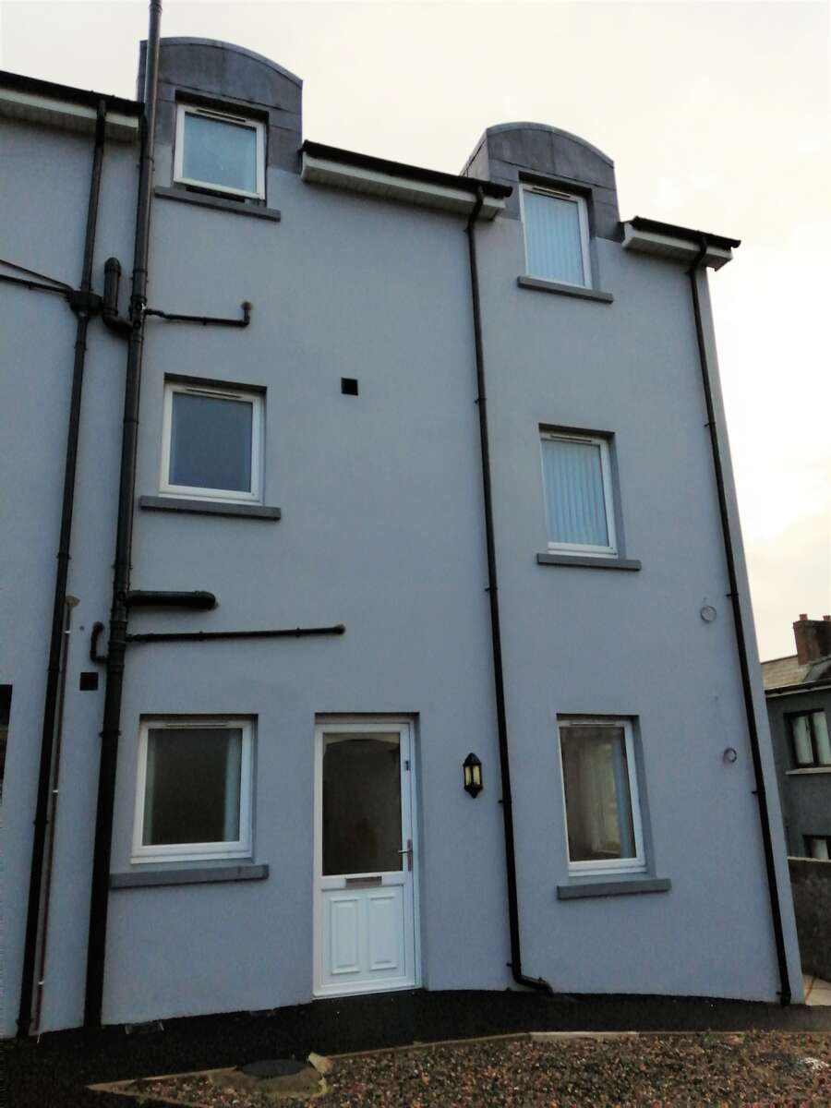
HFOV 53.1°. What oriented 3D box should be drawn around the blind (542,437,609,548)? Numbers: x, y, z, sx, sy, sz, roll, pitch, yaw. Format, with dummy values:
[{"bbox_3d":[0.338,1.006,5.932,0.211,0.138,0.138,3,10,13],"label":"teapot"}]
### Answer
[{"bbox_3d":[1.528,-0.586,8.275,0.819,1.192,0.085,4,-16,-19],"label":"blind"}]

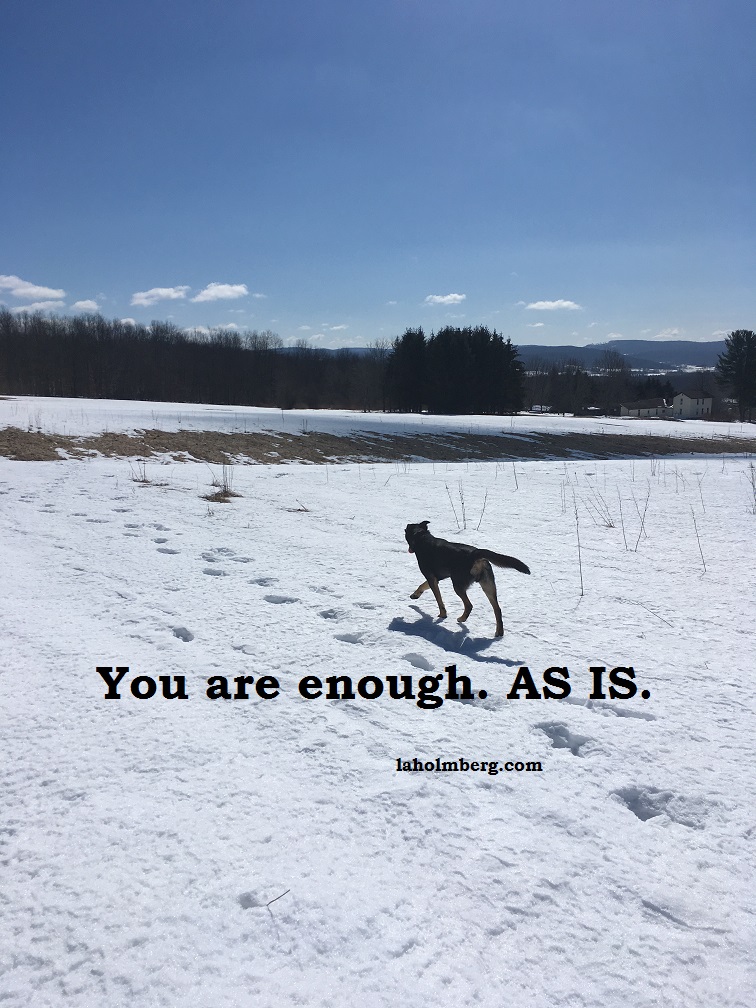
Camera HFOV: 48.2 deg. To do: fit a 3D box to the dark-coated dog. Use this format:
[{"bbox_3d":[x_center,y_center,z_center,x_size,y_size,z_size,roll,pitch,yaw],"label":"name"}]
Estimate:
[{"bbox_3d":[0.568,0.509,5.550,0.340,0.660,1.050,-5,10,-34],"label":"dark-coated dog"}]

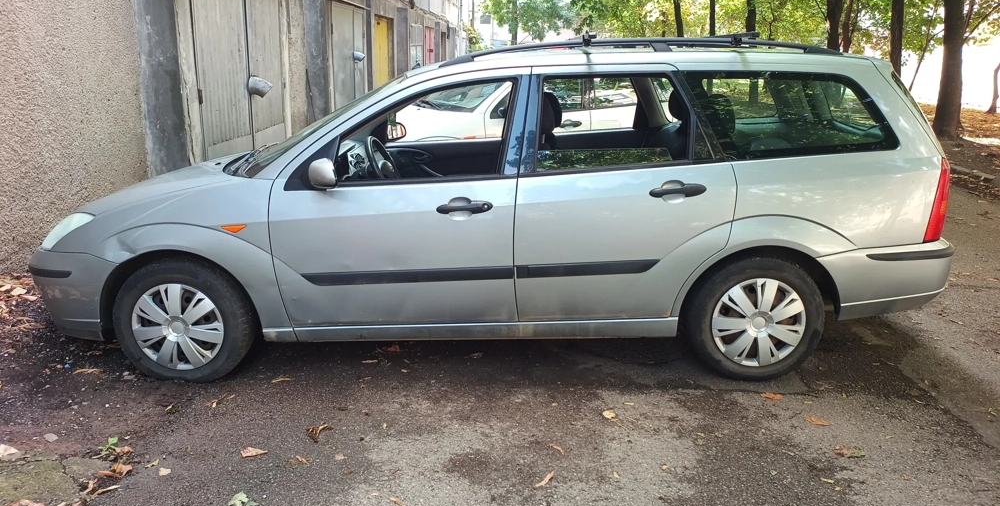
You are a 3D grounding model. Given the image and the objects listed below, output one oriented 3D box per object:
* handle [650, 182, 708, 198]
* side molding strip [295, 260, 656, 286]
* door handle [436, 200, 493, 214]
[{"bbox_3d":[0.748,-0.264,2.923,0.245,0.060,0.050,-1,15,1],"label":"handle"},{"bbox_3d":[-0.088,0.088,3.026,1.570,0.062,0.025,-2,16,2],"label":"side molding strip"},{"bbox_3d":[-0.151,-0.194,2.957,0.240,0.058,0.050,-1,15,1],"label":"door handle"}]

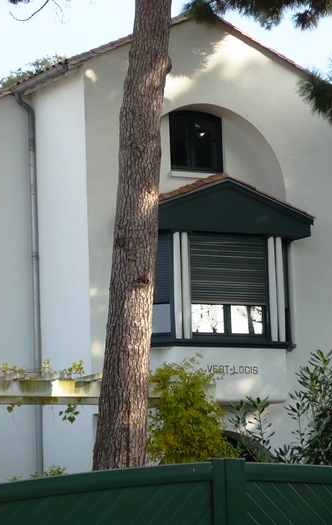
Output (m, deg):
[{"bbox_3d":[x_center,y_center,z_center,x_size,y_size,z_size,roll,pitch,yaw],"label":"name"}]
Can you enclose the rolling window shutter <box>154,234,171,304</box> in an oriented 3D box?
[{"bbox_3d":[-0.158,0.111,30.302,0.420,0.979,0.050,-4,-9,17],"label":"rolling window shutter"}]

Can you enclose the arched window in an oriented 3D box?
[{"bbox_3d":[0.433,-1.805,31.808,0.910,0.936,0.100,3,-9,-29],"label":"arched window"}]

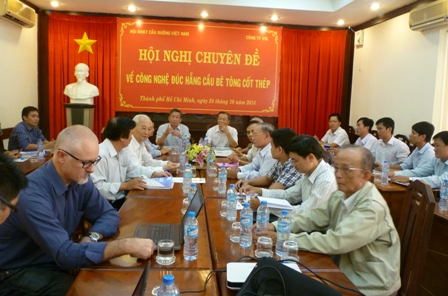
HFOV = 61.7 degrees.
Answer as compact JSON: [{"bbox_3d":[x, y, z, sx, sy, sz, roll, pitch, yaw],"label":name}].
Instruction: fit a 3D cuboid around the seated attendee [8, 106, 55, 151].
[{"bbox_3d":[-2.317,0.148,4.643,0.650,1.305,0.500,4,8,16],"label":"seated attendee"}]

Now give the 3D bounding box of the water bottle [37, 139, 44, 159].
[{"bbox_3d":[-2.072,0.003,4.239,0.066,0.222,0.066,2,8,-5],"label":"water bottle"}]

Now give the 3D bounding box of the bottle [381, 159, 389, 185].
[{"bbox_3d":[1.566,0.233,3.632,0.066,0.222,0.066,2,8,-5],"label":"bottle"}]

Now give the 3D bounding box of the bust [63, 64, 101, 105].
[{"bbox_3d":[-2.287,-1.032,6.064,0.560,0.660,0.330,2,8,-5],"label":"bust"}]

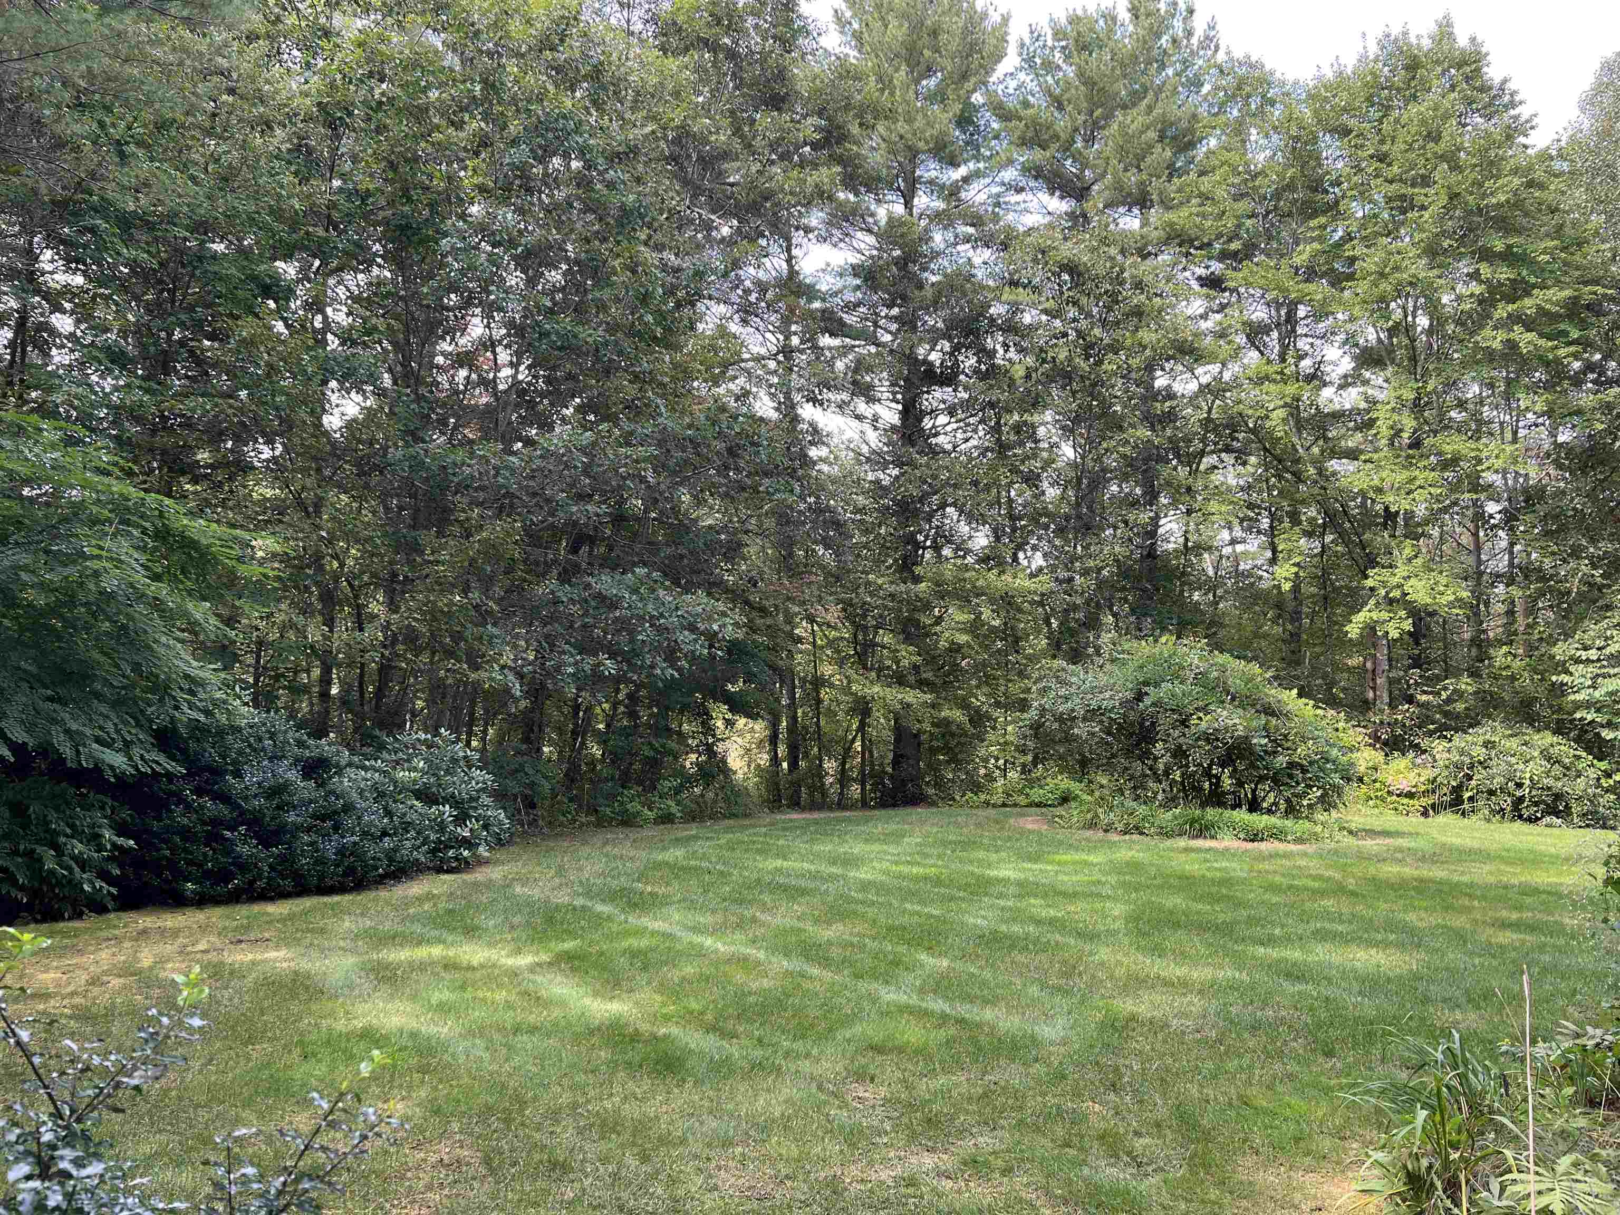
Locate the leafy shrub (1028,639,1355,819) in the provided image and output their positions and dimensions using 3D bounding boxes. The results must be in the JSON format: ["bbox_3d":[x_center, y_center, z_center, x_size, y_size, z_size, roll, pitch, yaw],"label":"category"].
[{"bbox_3d":[4.657,1.521,14.784,3.600,2.120,3.000,-1,-4,17],"label":"leafy shrub"}]

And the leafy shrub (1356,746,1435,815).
[{"bbox_3d":[7.530,2.185,15.615,1.000,0.900,0.900,-2,-4,25],"label":"leafy shrub"}]

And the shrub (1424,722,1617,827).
[{"bbox_3d":[9.042,2.010,15.386,2.200,1.220,1.800,-2,-4,30],"label":"shrub"}]

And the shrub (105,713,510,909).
[{"bbox_3d":[-4.416,1.606,10.451,2.960,1.407,1.941,3,-4,-37],"label":"shrub"}]

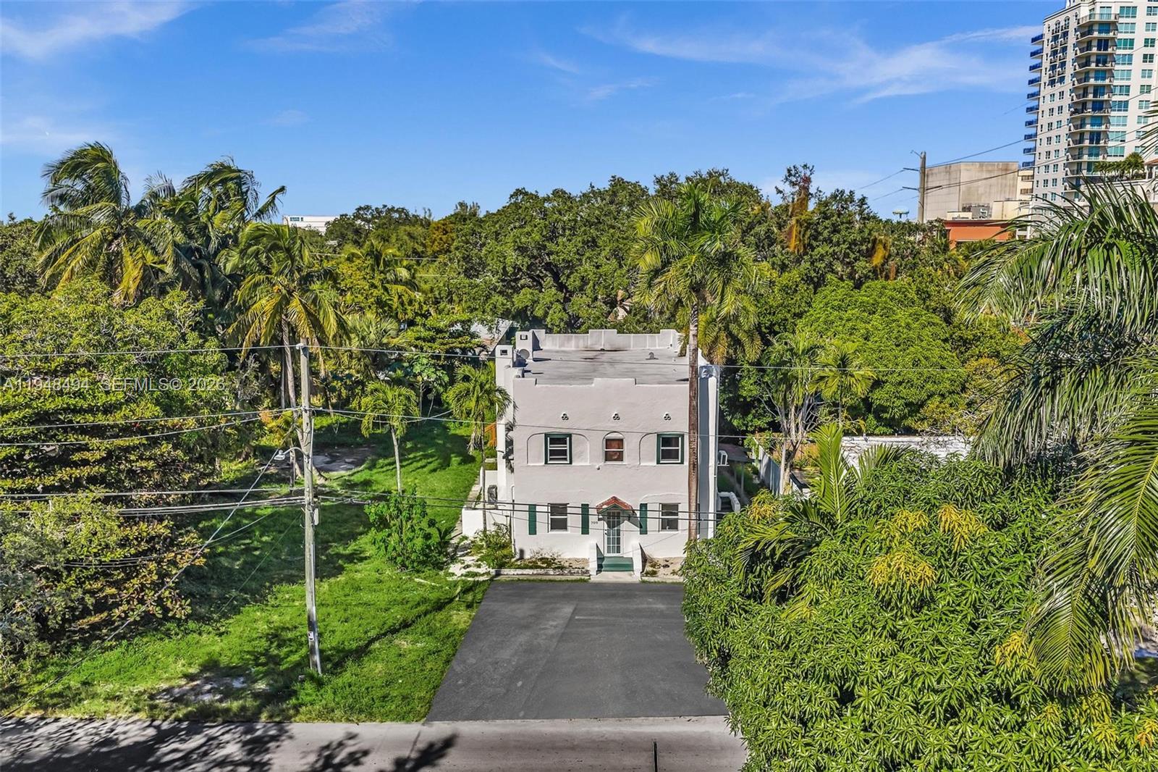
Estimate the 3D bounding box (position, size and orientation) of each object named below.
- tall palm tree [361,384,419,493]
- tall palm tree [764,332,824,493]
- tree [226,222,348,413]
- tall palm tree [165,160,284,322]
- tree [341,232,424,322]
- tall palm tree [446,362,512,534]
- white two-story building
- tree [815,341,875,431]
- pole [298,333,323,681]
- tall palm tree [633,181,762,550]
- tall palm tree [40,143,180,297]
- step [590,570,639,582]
[{"bbox_3d":[-8.387,3.898,40.229,2.720,8.200,2.720,0,8,0],"label":"tall palm tree"},{"bbox_3d":[11.672,1.829,49.407,3.240,9.630,3.240,0,8,0],"label":"tall palm tree"},{"bbox_3d":[-17.206,-1.842,53.943,7.190,15.580,7.190,0,8,0],"label":"tree"},{"bbox_3d":[-19.637,-3.119,51.089,6.620,18.930,6.620,0,8,0],"label":"tall palm tree"},{"bbox_3d":[-12.973,-2.581,60.264,5.490,15.200,5.490,0,8,0],"label":"tree"},{"bbox_3d":[-4.628,3.310,41.933,3.040,8.870,3.040,0,8,0],"label":"tall palm tree"},{"bbox_3d":[1.275,2.284,48.827,9.850,8.900,16.500,0,8,0],"label":"white two-story building"},{"bbox_3d":[15.917,1.594,54.307,3.630,8.670,3.630,0,8,0],"label":"tree"},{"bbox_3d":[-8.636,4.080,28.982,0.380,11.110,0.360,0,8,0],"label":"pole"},{"bbox_3d":[4.949,-0.247,38.898,5.130,16.790,5.130,0,8,0],"label":"tall palm tree"},{"bbox_3d":[-23.887,-2.657,46.608,7.030,19.320,7.030,0,8,0],"label":"tall palm tree"},{"bbox_3d":[1.559,8.164,38.853,2.050,0.170,1.260,0,8,0],"label":"step"}]

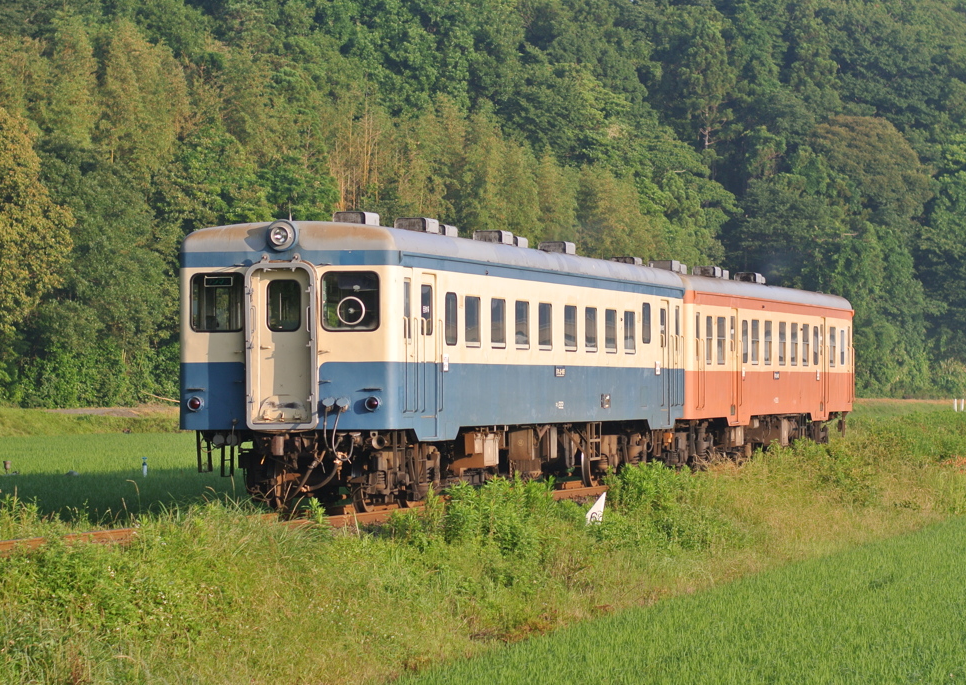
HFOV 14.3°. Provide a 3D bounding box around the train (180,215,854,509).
[{"bbox_3d":[2.232,0.444,67.503,2.900,3.920,39.800,0,-1,14],"label":"train"}]

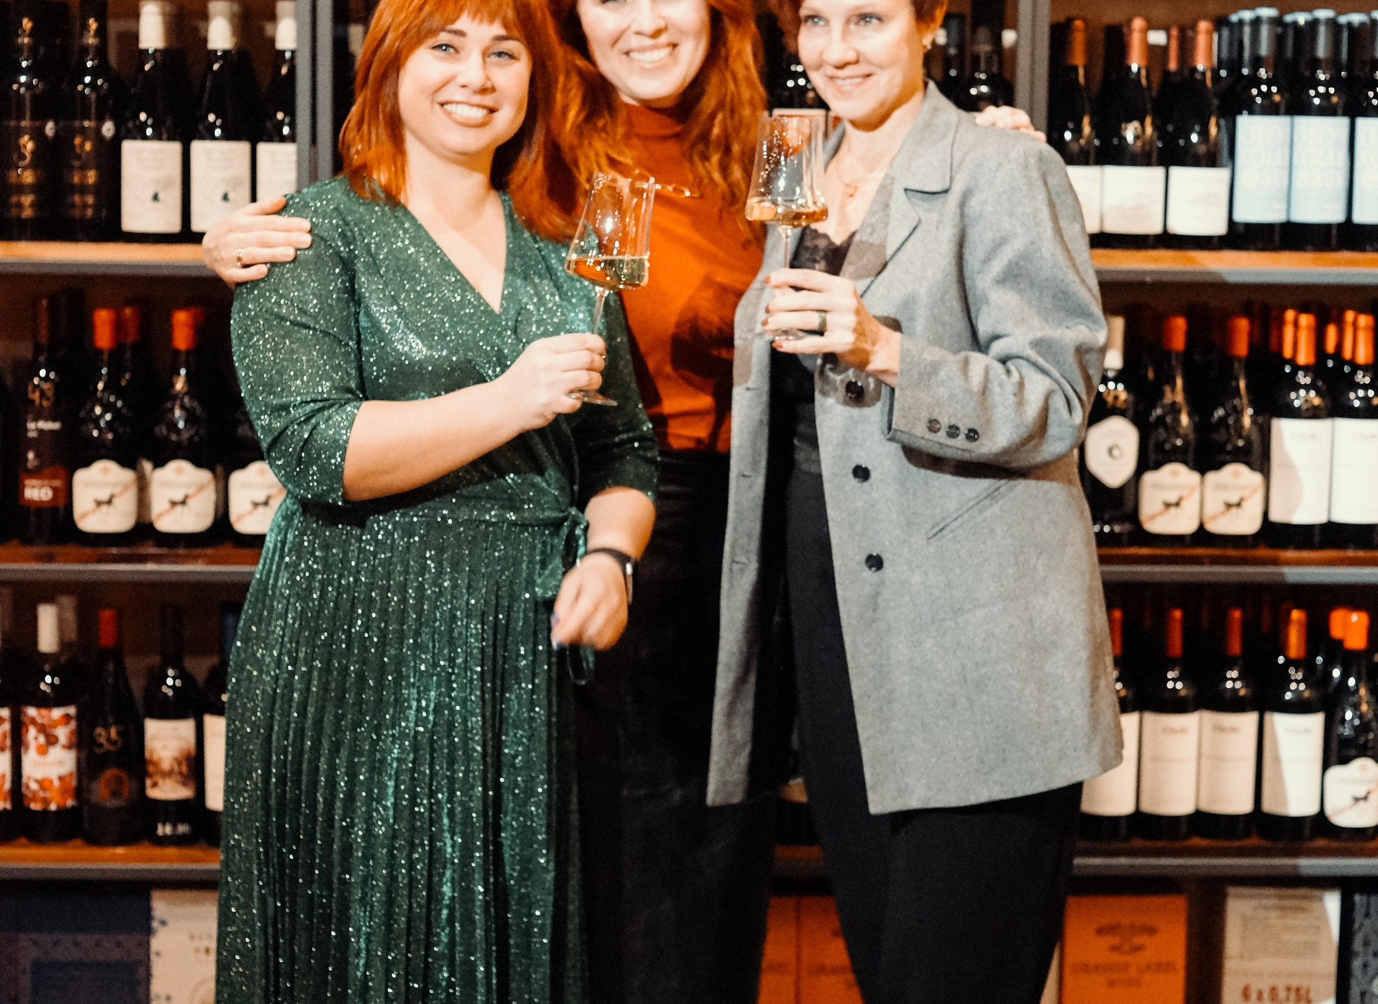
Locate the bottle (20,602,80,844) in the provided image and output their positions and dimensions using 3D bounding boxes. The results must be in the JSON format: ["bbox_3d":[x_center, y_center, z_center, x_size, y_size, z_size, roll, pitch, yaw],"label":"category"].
[{"bbox_3d":[-0.856,0.292,3.841,0.076,0.317,0.076,0,7,-6],"label":"bottle"}]

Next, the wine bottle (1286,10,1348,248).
[{"bbox_3d":[0.848,-0.495,3.844,0.079,0.320,0.079,1,7,2],"label":"wine bottle"}]

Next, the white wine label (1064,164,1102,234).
[{"bbox_3d":[0.503,-0.396,3.780,0.080,0.087,0.030,0,7,-3],"label":"white wine label"}]

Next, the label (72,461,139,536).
[{"bbox_3d":[-0.747,-0.007,3.676,0.083,0.094,0.031,0,7,-11],"label":"label"}]

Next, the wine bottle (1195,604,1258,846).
[{"bbox_3d":[0.724,0.293,3.833,0.078,0.303,0.078,0,7,-4],"label":"wine bottle"}]

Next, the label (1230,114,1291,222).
[{"bbox_3d":[0.765,-0.443,3.823,0.080,0.139,0.033,1,7,1],"label":"label"}]

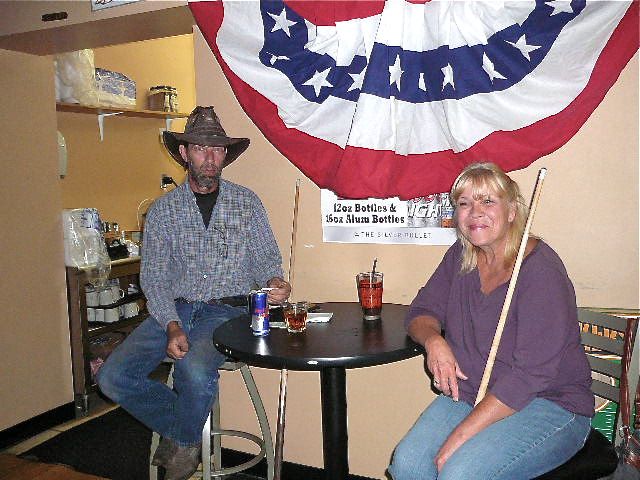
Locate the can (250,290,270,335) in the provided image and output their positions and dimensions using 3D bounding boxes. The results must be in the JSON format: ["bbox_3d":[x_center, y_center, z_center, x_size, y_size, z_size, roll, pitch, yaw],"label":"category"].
[{"bbox_3d":[-0.188,0.230,2.085,0.053,0.135,0.053,-3,5,-3],"label":"can"}]

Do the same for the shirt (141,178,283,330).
[{"bbox_3d":[-0.413,0.029,2.486,0.540,0.519,0.435,-2,5,3],"label":"shirt"}]

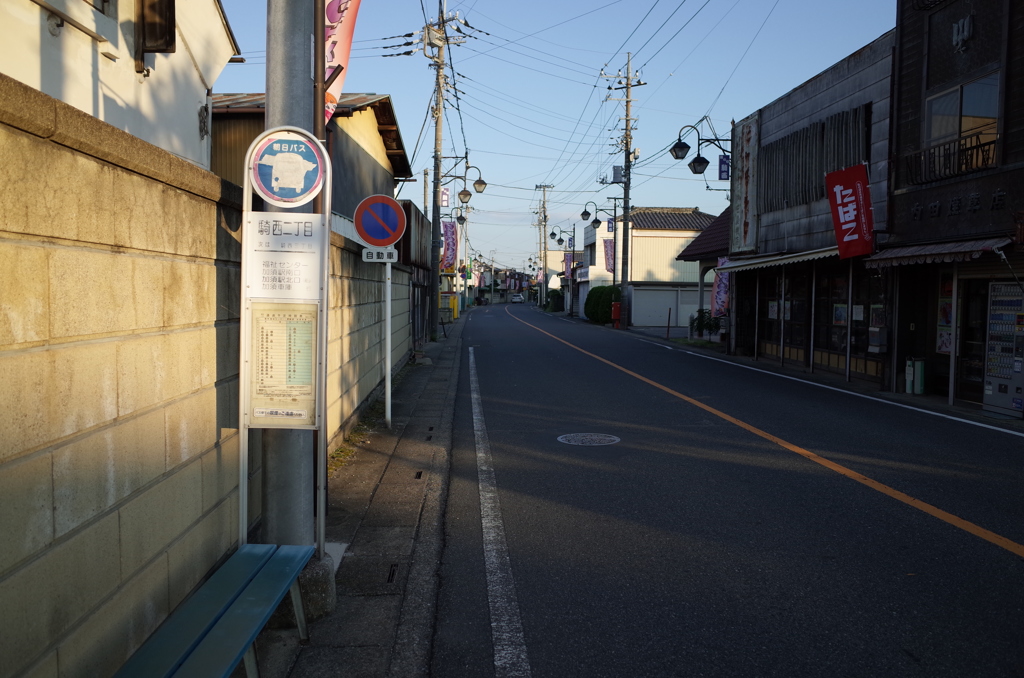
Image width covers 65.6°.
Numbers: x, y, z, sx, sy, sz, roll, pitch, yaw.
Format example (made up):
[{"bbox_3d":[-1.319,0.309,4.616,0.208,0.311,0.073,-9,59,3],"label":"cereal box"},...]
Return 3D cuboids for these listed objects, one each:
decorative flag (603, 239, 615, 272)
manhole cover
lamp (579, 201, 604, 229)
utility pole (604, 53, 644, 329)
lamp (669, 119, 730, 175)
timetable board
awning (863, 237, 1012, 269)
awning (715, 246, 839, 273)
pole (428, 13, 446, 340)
[{"bbox_3d":[4.651,-3.966,38.072,0.520,1.600,0.060,0,3,-4],"label":"decorative flag"},{"bbox_3d":[0.832,1.103,8.606,0.680,0.030,0.680,0,3,-4],"label":"manhole cover"},{"bbox_3d":[3.800,-5.889,37.801,1.080,1.270,0.520,0,3,-4],"label":"lamp"},{"bbox_3d":[5.080,-6.521,35.453,1.750,12.350,0.700,0,3,-4],"label":"utility pole"},{"bbox_3d":[4.970,-4.984,20.965,1.680,1.260,0.550,0,3,-4],"label":"lamp"},{"bbox_3d":[-1.107,0.129,3.860,0.345,0.620,0.030,2,3,0],"label":"timetable board"},{"bbox_3d":[6.258,-1.280,11.880,0.450,0.370,3.200,0,3,-4],"label":"awning"},{"bbox_3d":[5.879,-1.766,17.800,0.500,0.380,7.000,0,3,-4],"label":"awning"},{"bbox_3d":[-2.499,-5.384,26.700,0.330,11.000,0.330,1,3,-4],"label":"pole"}]

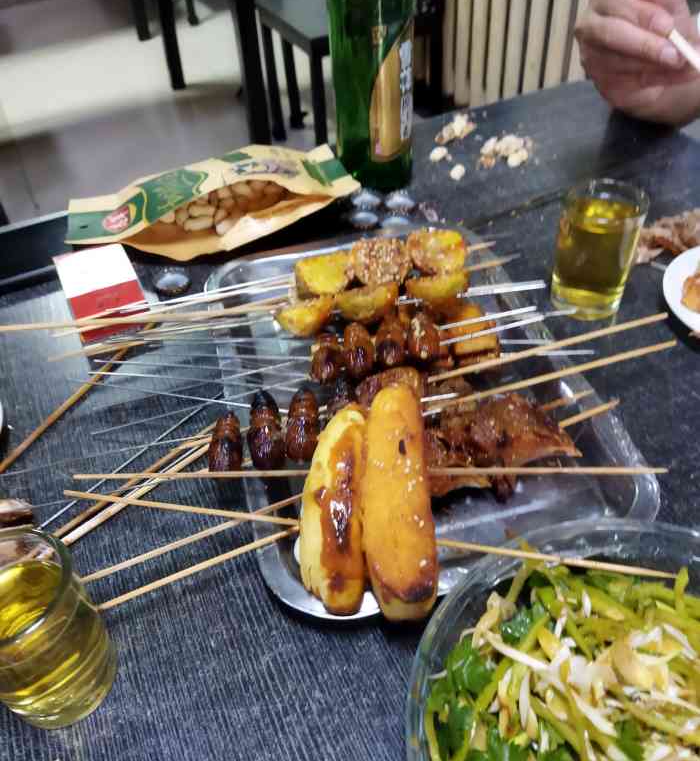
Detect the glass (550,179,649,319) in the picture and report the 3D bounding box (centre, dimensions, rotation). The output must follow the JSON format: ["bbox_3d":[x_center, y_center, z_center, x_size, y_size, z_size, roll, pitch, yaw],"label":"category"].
[{"bbox_3d":[0.179,-0.094,0.531,0.057,0.086,0.057,-2,44,2],"label":"glass"}]

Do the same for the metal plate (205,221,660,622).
[{"bbox_3d":[0.031,0.000,0.496,0.225,0.022,0.332,-13,45,-9],"label":"metal plate"}]

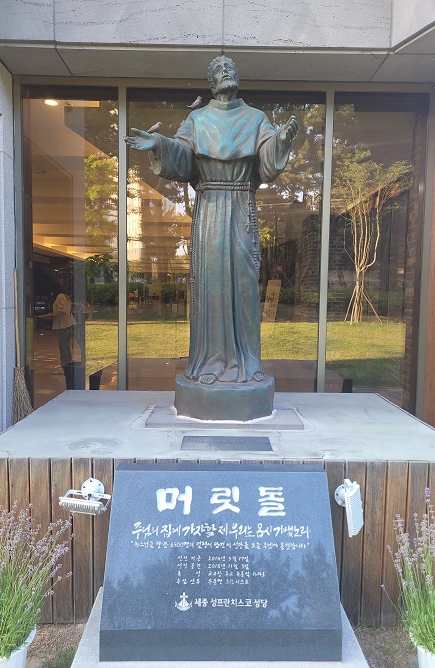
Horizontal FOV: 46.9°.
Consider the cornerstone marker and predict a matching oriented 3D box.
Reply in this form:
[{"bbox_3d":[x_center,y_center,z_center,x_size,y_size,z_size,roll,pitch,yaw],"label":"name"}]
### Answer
[{"bbox_3d":[0.017,0.905,2.055,0.905,0.619,0.400,1,4,-1],"label":"cornerstone marker"}]

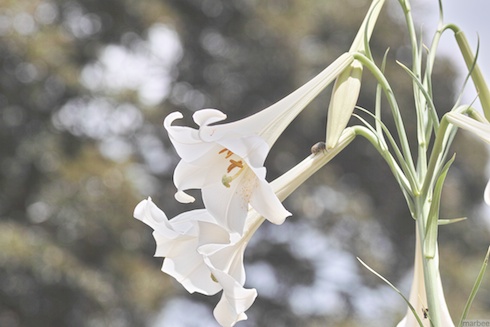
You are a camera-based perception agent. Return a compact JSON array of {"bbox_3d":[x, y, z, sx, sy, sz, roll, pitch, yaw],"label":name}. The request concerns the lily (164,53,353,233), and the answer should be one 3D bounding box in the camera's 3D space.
[{"bbox_3d":[0.030,-0.032,1.482,0.110,0.110,0.155,-7,27,44],"label":"lily"}]

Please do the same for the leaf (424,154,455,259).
[{"bbox_3d":[0.139,0.031,1.540,0.014,0.077,0.014,10,9,-9],"label":"leaf"}]

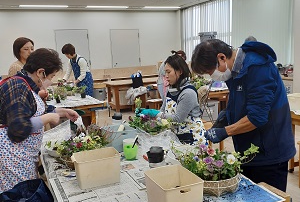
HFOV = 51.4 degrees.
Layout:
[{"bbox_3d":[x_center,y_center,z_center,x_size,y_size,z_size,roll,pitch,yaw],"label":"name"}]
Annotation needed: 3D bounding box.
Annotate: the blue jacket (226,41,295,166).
[{"bbox_3d":[0.598,0.026,1.730,0.420,0.670,0.500,-3,9,3],"label":"blue jacket"}]

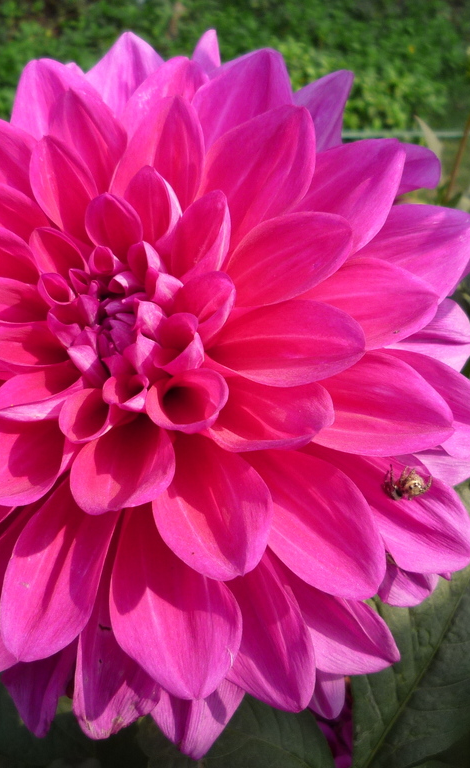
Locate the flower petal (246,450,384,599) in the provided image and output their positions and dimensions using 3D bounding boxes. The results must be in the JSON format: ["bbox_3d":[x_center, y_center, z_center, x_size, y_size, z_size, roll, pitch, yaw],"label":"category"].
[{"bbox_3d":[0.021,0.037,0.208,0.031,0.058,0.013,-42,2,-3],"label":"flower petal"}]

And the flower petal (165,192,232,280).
[{"bbox_3d":[-0.009,-0.040,0.204,0.015,0.027,0.014,29,11,19],"label":"flower petal"}]

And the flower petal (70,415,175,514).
[{"bbox_3d":[-0.029,0.020,0.193,0.025,0.014,0.031,-3,50,-4],"label":"flower petal"}]

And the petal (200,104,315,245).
[{"bbox_3d":[0.006,-0.060,0.218,0.030,0.056,0.015,33,-10,5],"label":"petal"}]

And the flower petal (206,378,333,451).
[{"bbox_3d":[0.008,0.006,0.205,0.038,0.015,0.019,7,72,6],"label":"flower petal"}]

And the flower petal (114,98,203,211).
[{"bbox_3d":[-0.028,-0.081,0.266,0.027,0.045,0.012,27,26,10],"label":"flower petal"}]

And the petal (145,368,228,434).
[{"bbox_3d":[-0.014,0.005,0.203,0.021,0.018,0.022,-9,17,-16],"label":"petal"}]

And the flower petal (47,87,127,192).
[{"bbox_3d":[-0.045,-0.073,0.224,0.021,0.034,0.011,-30,7,-11],"label":"flower petal"}]

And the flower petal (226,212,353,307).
[{"bbox_3d":[0.016,-0.037,0.242,0.051,0.027,0.012,-28,-19,24],"label":"flower petal"}]

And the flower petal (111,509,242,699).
[{"bbox_3d":[-0.020,0.060,0.217,0.036,0.014,0.062,-18,63,-4],"label":"flower petal"}]

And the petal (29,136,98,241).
[{"bbox_3d":[-0.050,-0.057,0.216,0.019,0.031,0.011,-31,12,-14],"label":"petal"}]

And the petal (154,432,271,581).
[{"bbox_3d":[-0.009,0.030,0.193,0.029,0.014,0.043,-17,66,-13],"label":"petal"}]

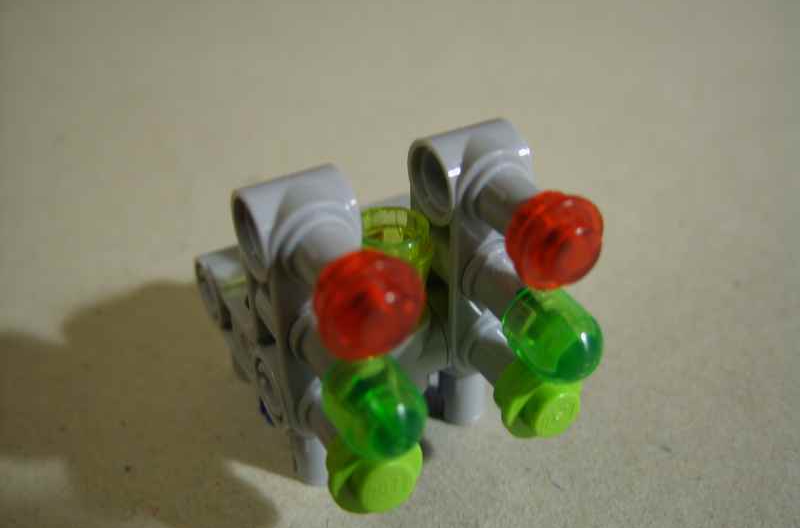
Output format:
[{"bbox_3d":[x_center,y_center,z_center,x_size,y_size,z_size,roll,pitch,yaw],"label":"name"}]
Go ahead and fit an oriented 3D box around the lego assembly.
[{"bbox_3d":[-0.002,0.004,0.080,0.024,0.032,0.035,-18,38,-23],"label":"lego assembly"}]

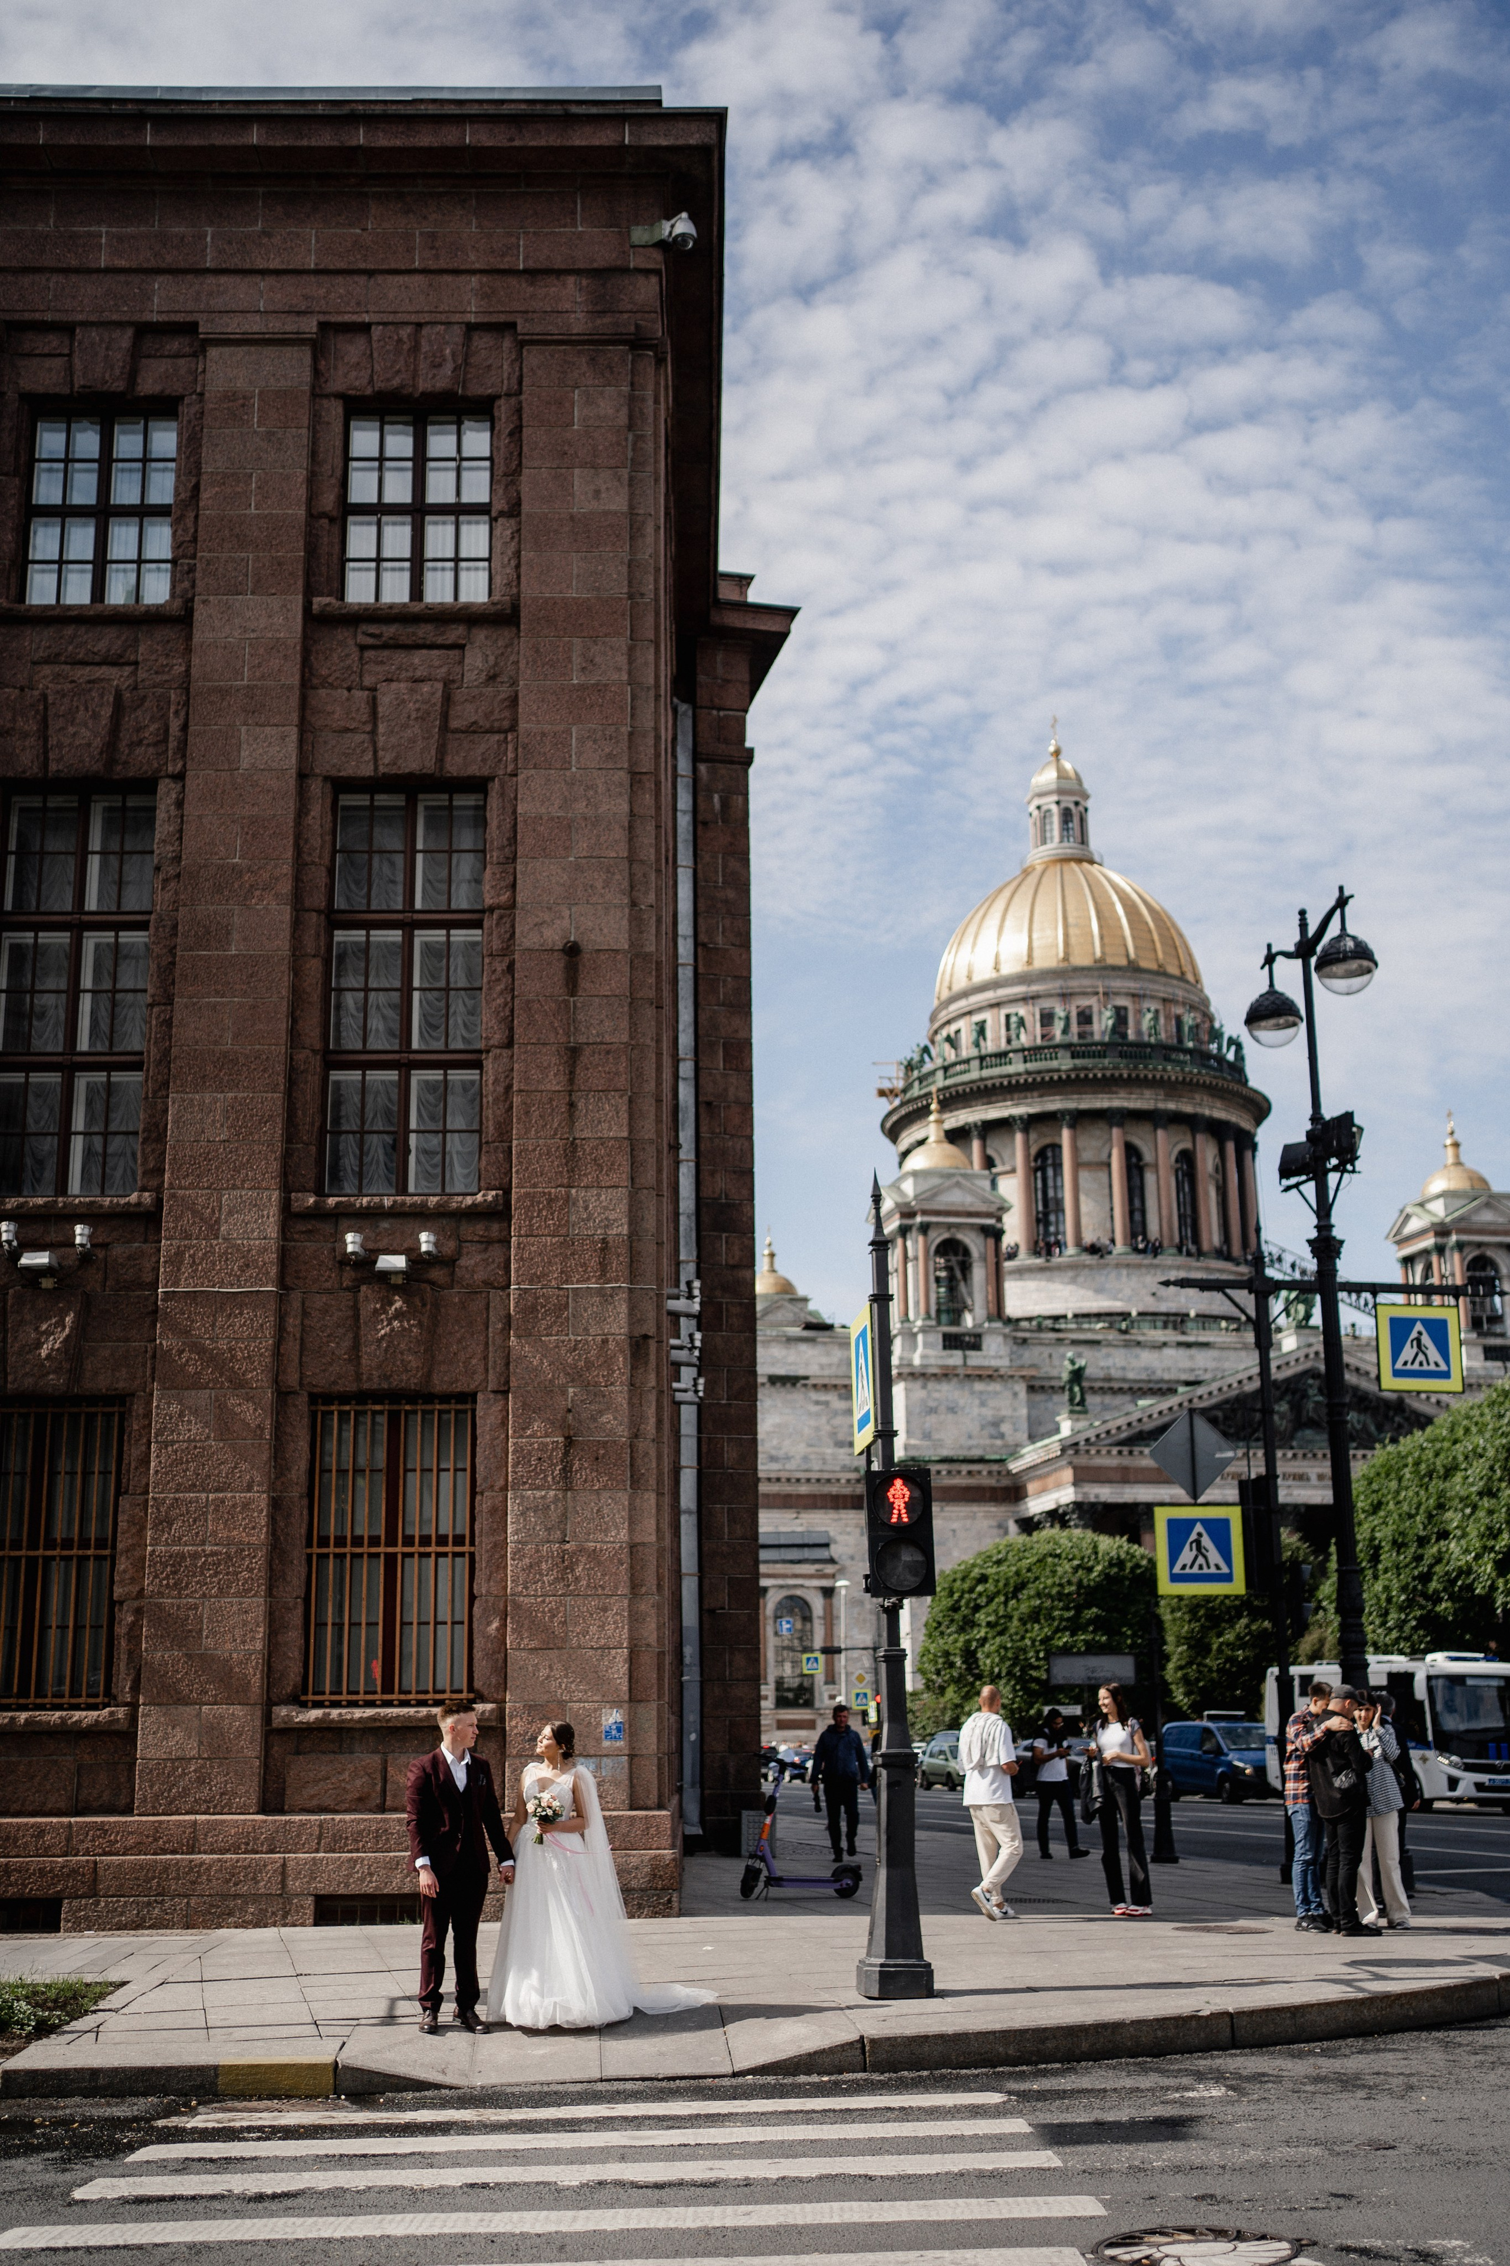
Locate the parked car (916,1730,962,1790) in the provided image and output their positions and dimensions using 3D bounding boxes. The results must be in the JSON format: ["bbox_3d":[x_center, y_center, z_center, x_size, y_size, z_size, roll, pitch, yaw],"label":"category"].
[{"bbox_3d":[5.705,17.003,59.632,1.780,1.580,4.400,2,-14,-11],"label":"parked car"}]

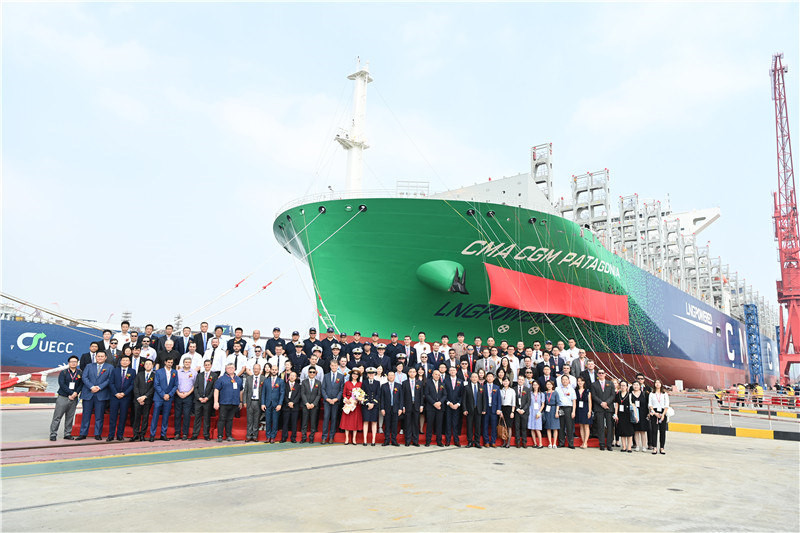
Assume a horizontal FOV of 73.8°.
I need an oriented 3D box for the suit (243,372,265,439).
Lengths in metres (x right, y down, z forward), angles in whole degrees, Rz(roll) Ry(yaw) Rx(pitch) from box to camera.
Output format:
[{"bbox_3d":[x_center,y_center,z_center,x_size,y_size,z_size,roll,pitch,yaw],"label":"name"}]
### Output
[{"bbox_3d":[-3.364,3.252,12.371,0.510,1.533,0.360,4,-11,-11],"label":"suit"}]

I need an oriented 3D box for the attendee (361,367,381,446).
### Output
[{"bbox_3d":[-0.686,3.257,12.520,0.450,1.767,0.360,3,-11,-4],"label":"attendee"}]

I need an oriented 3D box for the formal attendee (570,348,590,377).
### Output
[{"bbox_3d":[4.880,3.079,14.250,0.510,1.740,0.320,0,-11,7],"label":"formal attendee"}]

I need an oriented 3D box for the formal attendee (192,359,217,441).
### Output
[{"bbox_3d":[-4.551,3.107,12.449,0.480,1.790,0.300,4,-12,-11],"label":"formal attendee"}]

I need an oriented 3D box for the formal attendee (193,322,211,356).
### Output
[{"bbox_3d":[-5.130,2.326,13.720,0.520,1.770,0.330,6,-12,-17],"label":"formal attendee"}]

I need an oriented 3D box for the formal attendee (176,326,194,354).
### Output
[{"bbox_3d":[-5.737,2.492,14.146,0.520,1.770,0.360,5,-12,-15],"label":"formal attendee"}]

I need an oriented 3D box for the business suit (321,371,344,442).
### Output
[{"bbox_3d":[-1.581,3.214,12.282,0.520,1.560,0.330,3,-12,-7],"label":"business suit"}]

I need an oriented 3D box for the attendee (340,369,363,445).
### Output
[{"bbox_3d":[-1.062,3.186,12.198,0.540,1.690,0.420,3,-12,-5],"label":"attendee"}]

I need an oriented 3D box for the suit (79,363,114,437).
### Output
[{"bbox_3d":[-6.662,2.906,11.666,0.620,1.573,0.380,6,-12,-21],"label":"suit"}]

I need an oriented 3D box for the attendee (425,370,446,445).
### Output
[{"bbox_3d":[0.827,3.278,12.420,0.510,1.727,0.340,2,-11,0],"label":"attendee"}]

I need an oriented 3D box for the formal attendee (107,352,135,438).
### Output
[{"bbox_3d":[-6.226,3.023,11.902,0.560,1.601,0.360,6,-12,-18],"label":"formal attendee"}]

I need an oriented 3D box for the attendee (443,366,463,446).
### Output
[{"bbox_3d":[1.228,3.326,12.359,0.480,1.480,0.290,1,-12,3],"label":"attendee"}]

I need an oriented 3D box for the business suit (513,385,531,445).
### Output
[{"bbox_3d":[2.935,3.602,12.960,0.460,1.390,0.320,-1,-12,15],"label":"business suit"}]

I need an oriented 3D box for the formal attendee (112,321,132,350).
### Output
[{"bbox_3d":[-7.349,2.296,13.950,0.500,1.740,0.310,5,-12,-16],"label":"formal attendee"}]

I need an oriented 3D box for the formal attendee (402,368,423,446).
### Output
[{"bbox_3d":[0.302,3.244,12.380,0.490,1.767,0.320,2,-11,-1],"label":"formal attendee"}]

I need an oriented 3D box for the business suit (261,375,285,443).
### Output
[{"bbox_3d":[-2.893,3.205,12.122,0.520,1.426,0.320,4,-12,-10],"label":"business suit"}]

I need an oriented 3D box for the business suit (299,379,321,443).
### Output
[{"bbox_3d":[-2.086,3.292,12.341,0.460,1.396,0.330,4,-12,-8],"label":"business suit"}]

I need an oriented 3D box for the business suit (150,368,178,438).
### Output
[{"bbox_3d":[-5.067,2.952,11.556,0.550,1.480,0.340,7,-13,-23],"label":"business suit"}]

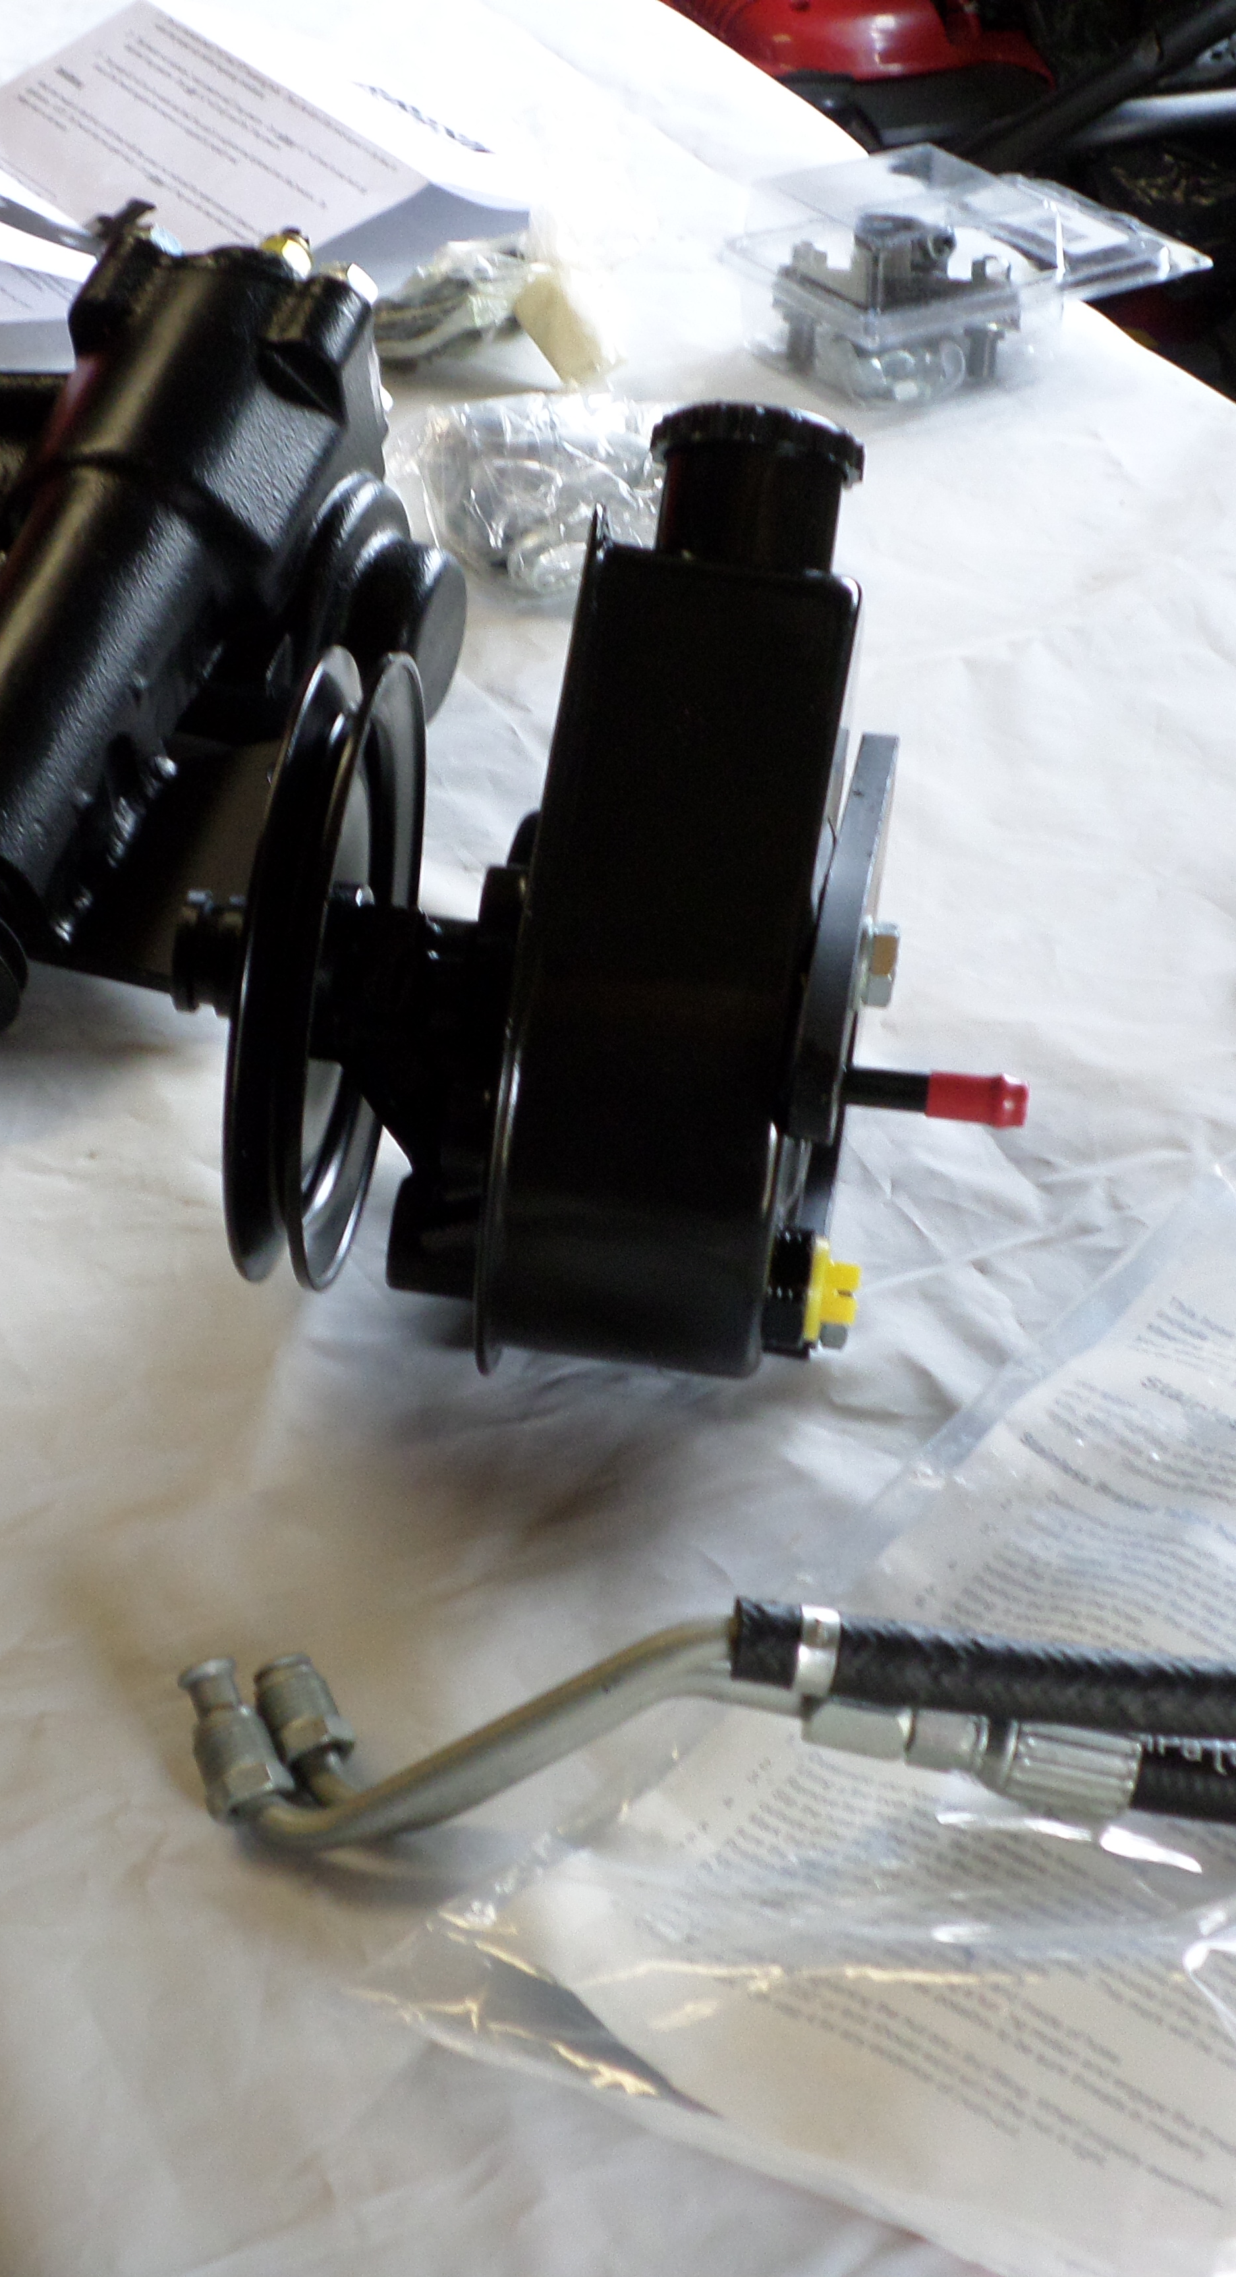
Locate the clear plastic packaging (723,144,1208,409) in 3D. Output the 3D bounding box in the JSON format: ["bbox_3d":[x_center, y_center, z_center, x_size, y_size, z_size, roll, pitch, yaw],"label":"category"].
[{"bbox_3d":[0.145,-0.366,1.543,0.160,0.071,0.108,-16,37,-19],"label":"clear plastic packaging"}]

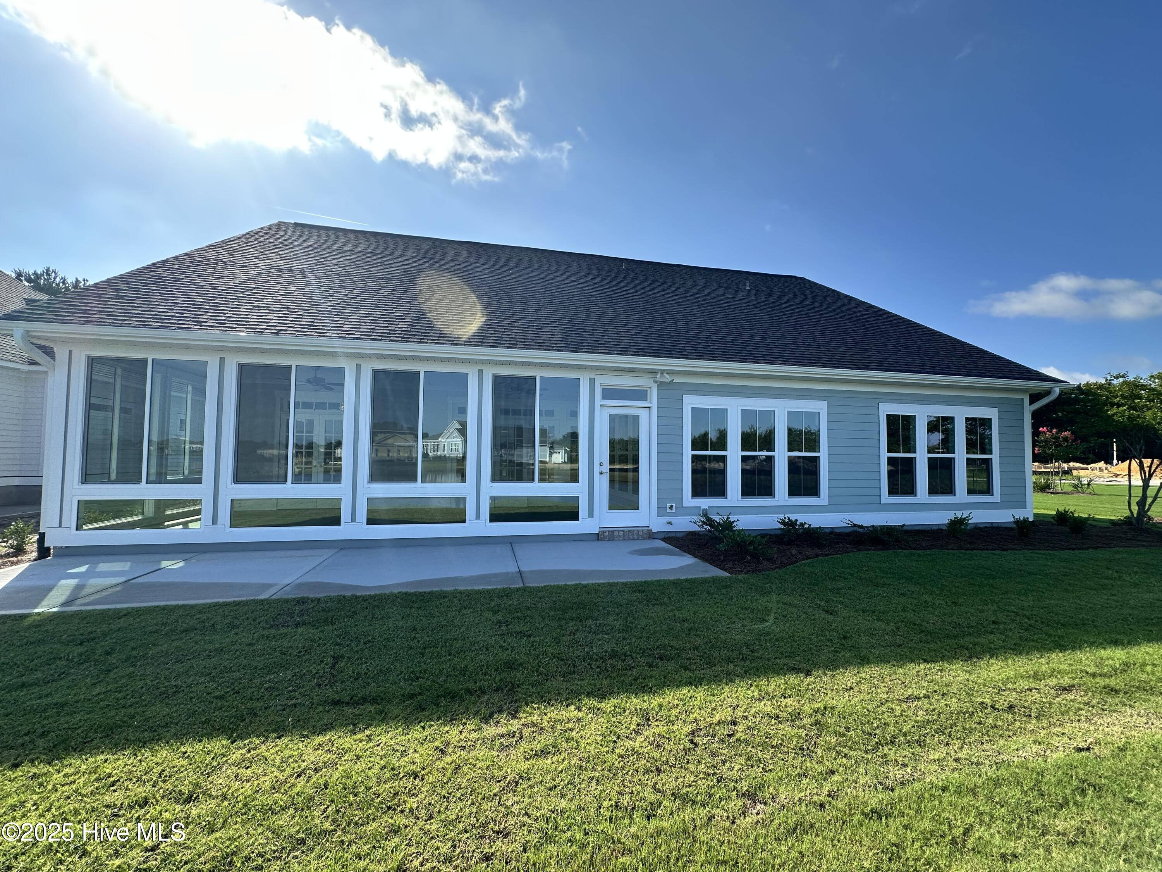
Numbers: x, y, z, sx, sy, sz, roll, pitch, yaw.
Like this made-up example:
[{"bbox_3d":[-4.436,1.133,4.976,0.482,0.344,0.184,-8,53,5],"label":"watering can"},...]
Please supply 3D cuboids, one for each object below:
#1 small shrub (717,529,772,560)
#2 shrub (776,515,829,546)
[{"bbox_3d":[2.337,1.501,6.705,0.700,0.400,0.650,1,-3,-12],"label":"small shrub"},{"bbox_3d":[3.640,1.515,7.741,0.760,0.470,0.650,1,-3,-12],"label":"shrub"}]

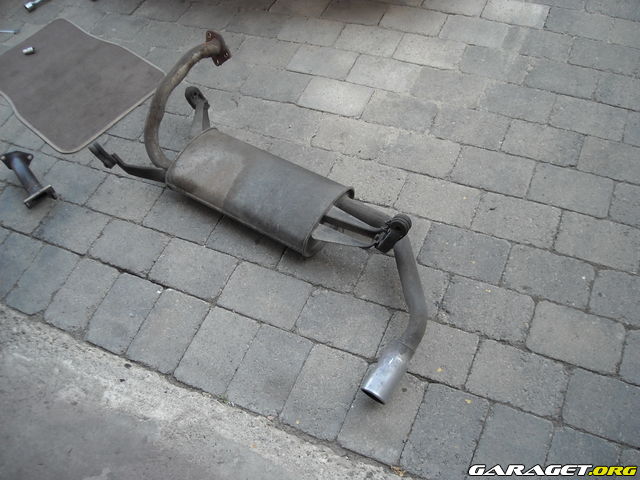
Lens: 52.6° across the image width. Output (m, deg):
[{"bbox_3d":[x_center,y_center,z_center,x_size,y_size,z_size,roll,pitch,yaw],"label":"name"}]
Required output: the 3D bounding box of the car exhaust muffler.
[{"bbox_3d":[-0.112,-0.154,1.698,1.075,0.200,0.695,27,62,23],"label":"car exhaust muffler"}]

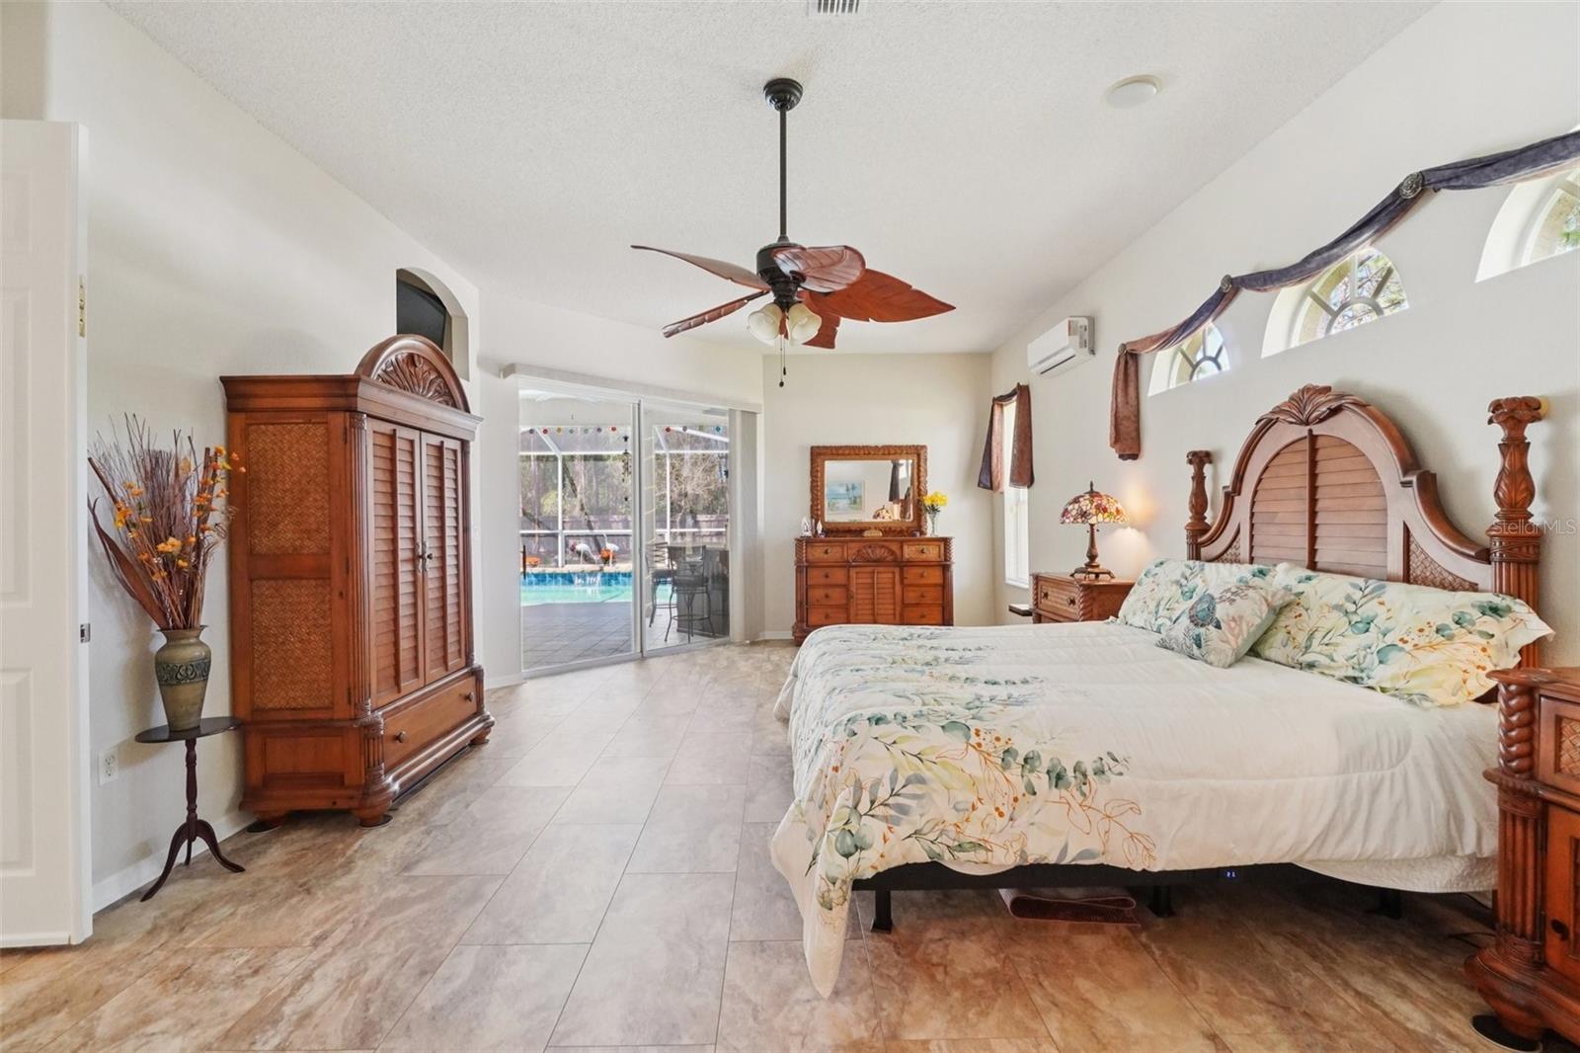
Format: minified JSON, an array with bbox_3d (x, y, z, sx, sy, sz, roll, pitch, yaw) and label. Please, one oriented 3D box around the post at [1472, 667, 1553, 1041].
[{"bbox_3d":[1.805,0.810,1.645,0.155,0.880,0.155,0,0,-1],"label":"post"}]

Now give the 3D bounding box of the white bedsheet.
[{"bbox_3d":[1.007,0.850,2.689,2.146,0.743,1.753,0,1,-1],"label":"white bedsheet"}]

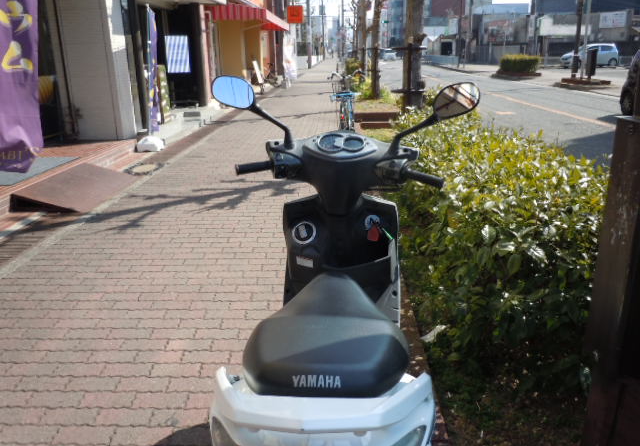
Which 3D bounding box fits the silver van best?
[{"bbox_3d":[19.018,-11.821,36.600,3.500,1.600,1.480,0,18,2],"label":"silver van"}]

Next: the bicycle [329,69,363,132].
[{"bbox_3d":[0.473,-2.155,9.240,0.600,1.080,1.800,1,19,5],"label":"bicycle"}]

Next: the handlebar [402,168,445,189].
[{"bbox_3d":[0.333,-0.143,1.660,0.145,0.037,0.037,23,28,31],"label":"handlebar"}]

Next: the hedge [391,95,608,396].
[{"bbox_3d":[1.295,-0.425,4.567,1.220,0.740,5.100,0,18,2],"label":"hedge"}]

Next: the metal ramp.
[{"bbox_3d":[-2.547,-0.410,5.570,0.740,0.165,1.470,0,18,2],"label":"metal ramp"}]

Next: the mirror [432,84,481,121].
[{"bbox_3d":[0.446,-0.397,1.690,0.150,0.112,0.045,2,19,7],"label":"mirror"}]

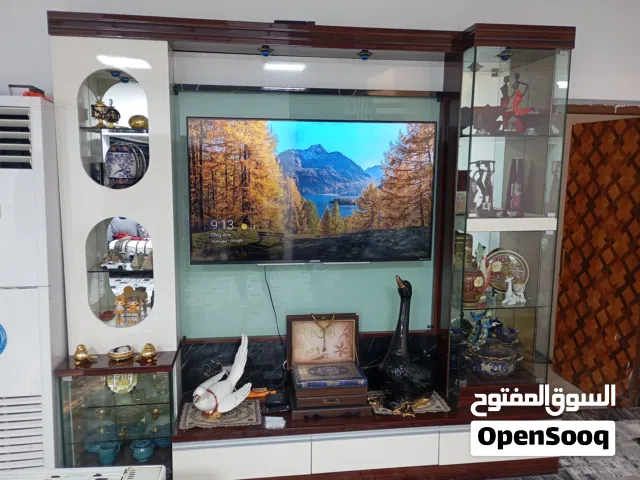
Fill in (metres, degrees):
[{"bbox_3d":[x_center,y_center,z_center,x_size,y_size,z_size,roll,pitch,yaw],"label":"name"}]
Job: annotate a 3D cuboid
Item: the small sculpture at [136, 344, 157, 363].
[{"bbox_3d":[-0.824,0.526,2.438,0.112,0.084,0.070,7,11,33],"label":"small sculpture"}]

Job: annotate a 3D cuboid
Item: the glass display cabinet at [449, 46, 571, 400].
[{"bbox_3d":[0.955,-0.071,2.791,0.494,1.769,0.333,0,8,-8],"label":"glass display cabinet"}]

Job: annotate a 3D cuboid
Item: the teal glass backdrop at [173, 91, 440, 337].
[{"bbox_3d":[-0.046,-0.113,2.710,1.356,1.259,0.040,-1,8,-8],"label":"teal glass backdrop"}]

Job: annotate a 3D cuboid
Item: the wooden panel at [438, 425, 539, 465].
[{"bbox_3d":[0.901,1.033,2.646,0.620,0.195,0.030,0,8,-8],"label":"wooden panel"}]

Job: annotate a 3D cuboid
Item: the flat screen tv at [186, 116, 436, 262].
[{"bbox_3d":[-0.025,-0.240,2.612,1.230,0.711,0.060,-1,9,-8],"label":"flat screen tv"}]

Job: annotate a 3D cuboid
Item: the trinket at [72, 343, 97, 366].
[{"bbox_3d":[-1.087,0.529,2.401,0.070,0.084,0.115,9,12,40],"label":"trinket"}]

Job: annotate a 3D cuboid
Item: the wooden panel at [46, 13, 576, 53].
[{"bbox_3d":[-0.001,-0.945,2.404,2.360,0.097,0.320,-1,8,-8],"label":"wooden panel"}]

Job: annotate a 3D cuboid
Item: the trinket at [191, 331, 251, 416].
[{"bbox_3d":[-0.498,0.700,2.610,0.220,0.395,0.310,8,12,38],"label":"trinket"}]

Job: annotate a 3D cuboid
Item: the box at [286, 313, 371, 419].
[{"bbox_3d":[0.047,0.652,2.737,0.410,0.455,0.300,-1,9,-8],"label":"box"}]

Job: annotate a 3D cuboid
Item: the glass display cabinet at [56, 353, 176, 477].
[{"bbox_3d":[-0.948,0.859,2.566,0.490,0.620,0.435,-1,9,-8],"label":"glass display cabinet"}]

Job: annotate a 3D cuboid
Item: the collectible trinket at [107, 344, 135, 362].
[{"bbox_3d":[-0.937,0.529,2.435,0.125,0.054,0.090,-1,8,-8],"label":"collectible trinket"}]

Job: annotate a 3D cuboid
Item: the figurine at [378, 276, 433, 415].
[{"bbox_3d":[0.450,0.518,2.643,0.200,0.696,0.290,7,10,38],"label":"figurine"}]

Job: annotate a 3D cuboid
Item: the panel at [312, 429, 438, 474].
[{"bbox_3d":[0.276,1.034,2.546,0.638,0.191,0.025,-1,8,-8],"label":"panel"}]

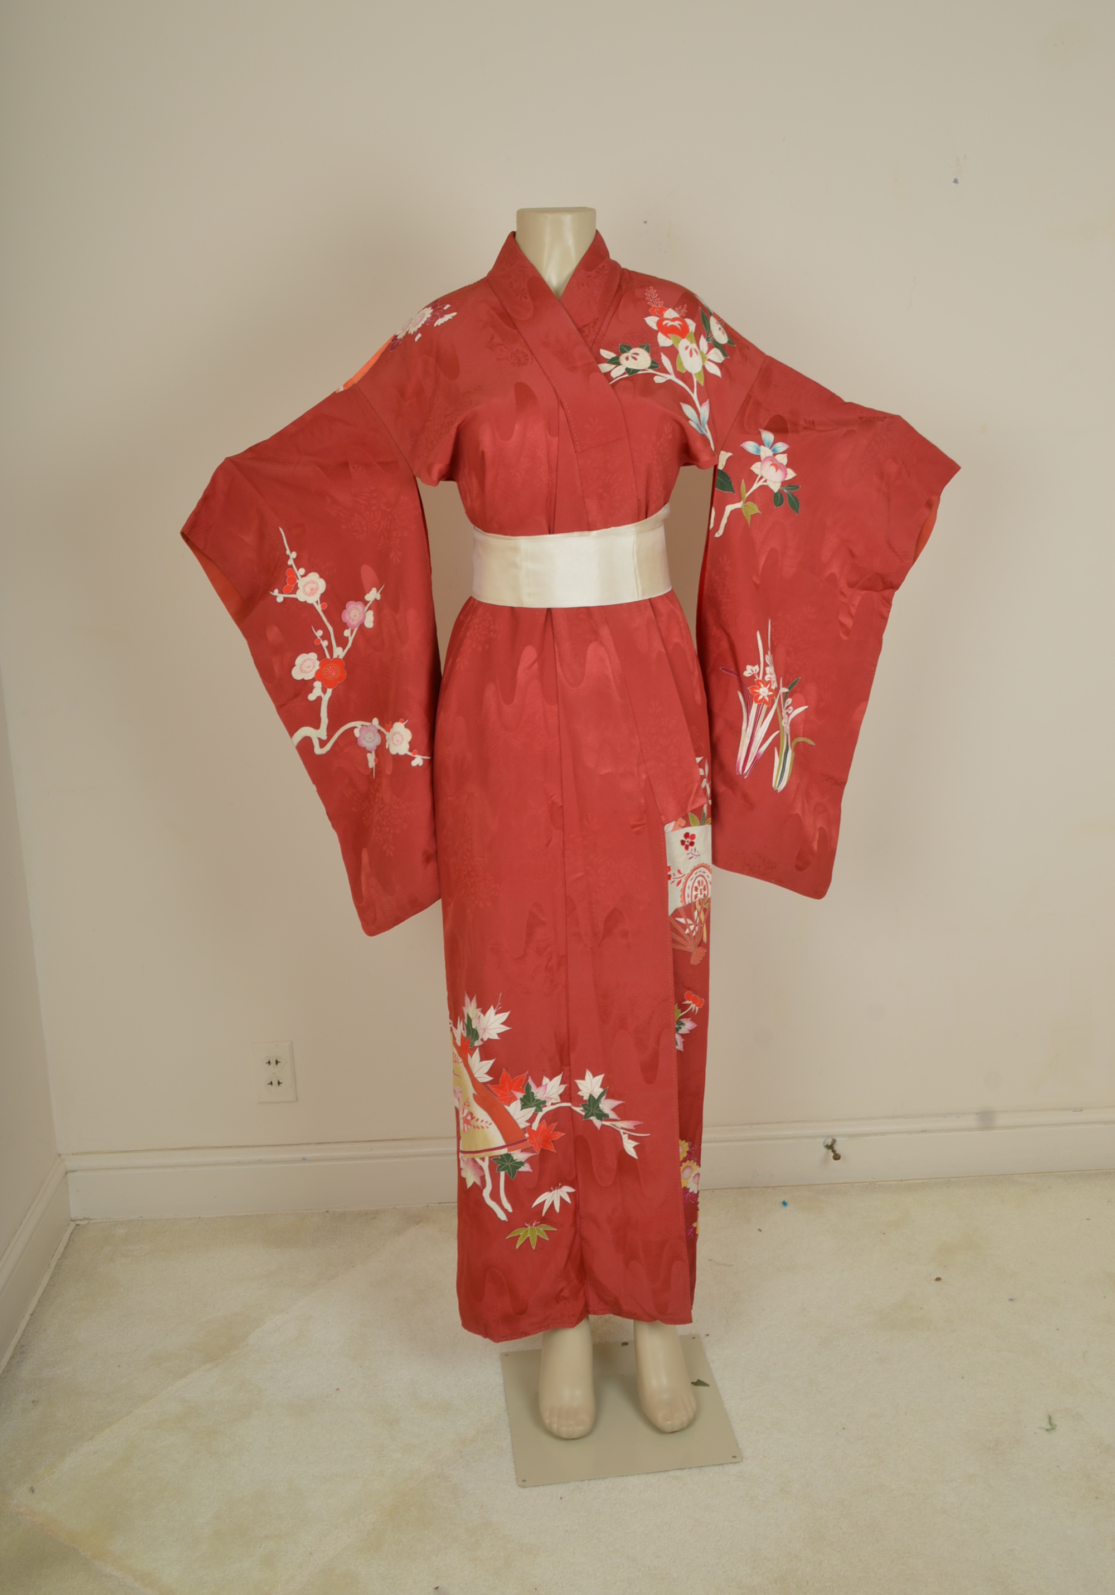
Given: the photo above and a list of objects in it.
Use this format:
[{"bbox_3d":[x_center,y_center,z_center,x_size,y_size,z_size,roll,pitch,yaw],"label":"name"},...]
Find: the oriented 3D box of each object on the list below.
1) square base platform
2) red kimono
[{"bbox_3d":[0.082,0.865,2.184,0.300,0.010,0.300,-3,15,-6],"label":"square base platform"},{"bbox_3d":[0.032,0.018,2.027,0.981,1.452,0.370,-3,15,-4],"label":"red kimono"}]

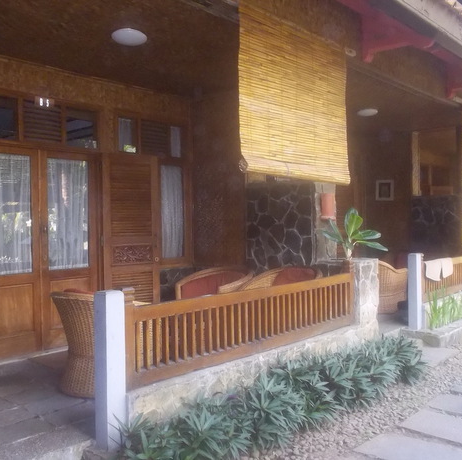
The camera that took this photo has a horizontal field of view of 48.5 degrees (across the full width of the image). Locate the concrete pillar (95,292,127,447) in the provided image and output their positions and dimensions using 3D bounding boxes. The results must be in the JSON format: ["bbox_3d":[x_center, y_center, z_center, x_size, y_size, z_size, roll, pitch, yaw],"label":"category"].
[{"bbox_3d":[-0.773,0.893,3.307,0.127,1.017,0.125,-3,4,-44],"label":"concrete pillar"}]

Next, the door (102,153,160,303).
[{"bbox_3d":[-1.099,0.182,5.713,0.650,2.015,0.045,-1,1,-35],"label":"door"}]

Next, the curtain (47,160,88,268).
[{"bbox_3d":[-1.682,-0.151,5.307,0.060,1.151,0.440,0,1,44],"label":"curtain"}]

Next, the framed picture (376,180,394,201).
[{"bbox_3d":[2.781,-0.708,9.266,0.338,0.369,0.030,0,1,44],"label":"framed picture"}]

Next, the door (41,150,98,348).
[{"bbox_3d":[-1.659,0.236,5.333,0.622,2.009,0.060,-3,4,-44],"label":"door"}]

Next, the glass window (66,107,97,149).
[{"bbox_3d":[-1.555,-1.072,5.359,0.367,0.408,0.050,-3,4,-44],"label":"glass window"}]

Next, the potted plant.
[{"bbox_3d":[1.310,0.037,5.400,0.590,0.560,0.560,0,3,0],"label":"potted plant"}]

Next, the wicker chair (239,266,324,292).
[{"bbox_3d":[0.482,0.808,5.000,0.715,0.819,0.728,0,1,44],"label":"wicker chair"}]

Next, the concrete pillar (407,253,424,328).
[{"bbox_3d":[2.200,0.725,6.118,0.130,0.903,0.130,0,1,44],"label":"concrete pillar"}]

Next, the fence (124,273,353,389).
[{"bbox_3d":[0.253,0.740,4.278,2.640,0.533,0.070,-3,4,-44],"label":"fence"}]

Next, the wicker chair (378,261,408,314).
[{"bbox_3d":[2.117,0.750,7.301,0.670,0.780,0.670,-3,4,-44],"label":"wicker chair"}]

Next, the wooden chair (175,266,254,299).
[{"bbox_3d":[-0.131,0.812,5.278,0.715,0.819,0.728,0,1,44],"label":"wooden chair"}]

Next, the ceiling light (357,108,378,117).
[{"bbox_3d":[1.921,-1.653,7.220,0.290,0.085,0.290,0,3,0],"label":"ceiling light"}]

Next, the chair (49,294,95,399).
[{"bbox_3d":[-1.062,0.891,4.287,0.680,0.800,0.670,-3,4,-44],"label":"chair"}]

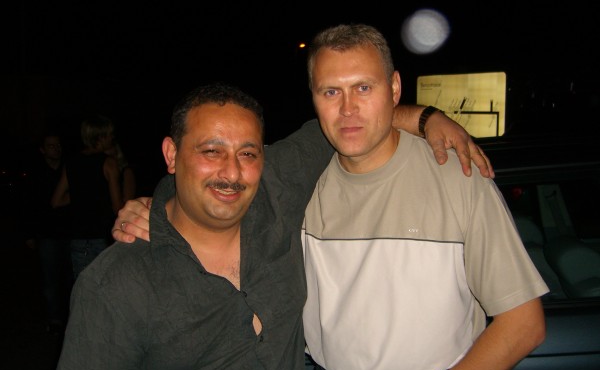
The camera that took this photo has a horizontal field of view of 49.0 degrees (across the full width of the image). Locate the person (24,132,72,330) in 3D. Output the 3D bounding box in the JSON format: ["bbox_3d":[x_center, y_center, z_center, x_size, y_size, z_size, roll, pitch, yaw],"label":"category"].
[{"bbox_3d":[-2.200,0.430,5.800,0.500,1.750,0.360,-1,3,-25],"label":"person"}]

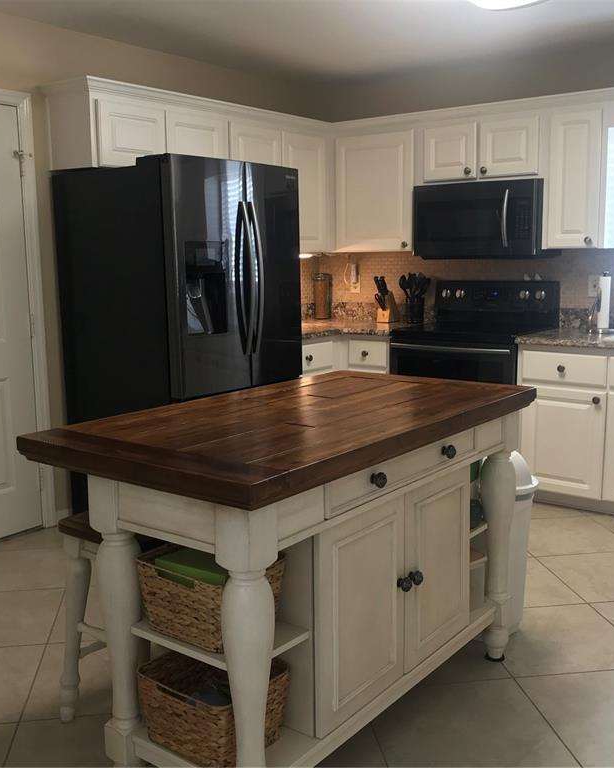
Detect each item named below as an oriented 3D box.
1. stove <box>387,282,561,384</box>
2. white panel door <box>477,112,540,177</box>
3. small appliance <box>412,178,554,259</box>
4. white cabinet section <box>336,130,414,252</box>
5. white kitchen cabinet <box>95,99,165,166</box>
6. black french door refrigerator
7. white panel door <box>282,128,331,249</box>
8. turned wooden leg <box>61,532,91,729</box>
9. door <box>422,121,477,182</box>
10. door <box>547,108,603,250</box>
[{"bbox_3d":[0.971,0.002,4.828,0.768,1.172,0.682,6,11,37],"label":"stove"},{"bbox_3d":[1.121,-1.307,4.586,0.348,0.315,0.025,6,11,37],"label":"white panel door"},{"bbox_3d":[1.043,-0.940,4.805,0.756,0.416,0.402,6,11,37],"label":"small appliance"},{"bbox_3d":[0.413,-1.166,5.083,0.555,0.698,0.020,6,11,37],"label":"white cabinet section"},{"bbox_3d":[-0.976,-1.206,4.106,0.335,0.320,0.440,6,11,37],"label":"white kitchen cabinet"},{"bbox_3d":[-0.606,-0.185,4.216,0.840,1.780,0.908,6,11,37],"label":"black french door refrigerator"},{"bbox_3d":[-0.008,-1.173,5.120,0.025,0.707,0.440,6,11,37],"label":"white panel door"},{"bbox_3d":[-0.681,0.714,2.408,0.072,0.558,0.072,11,10,36],"label":"turned wooden leg"},{"bbox_3d":[0.833,-1.335,4.801,0.333,0.310,0.025,6,11,37],"label":"door"},{"bbox_3d":[1.424,-1.078,4.398,0.280,0.712,0.022,6,11,37],"label":"door"}]

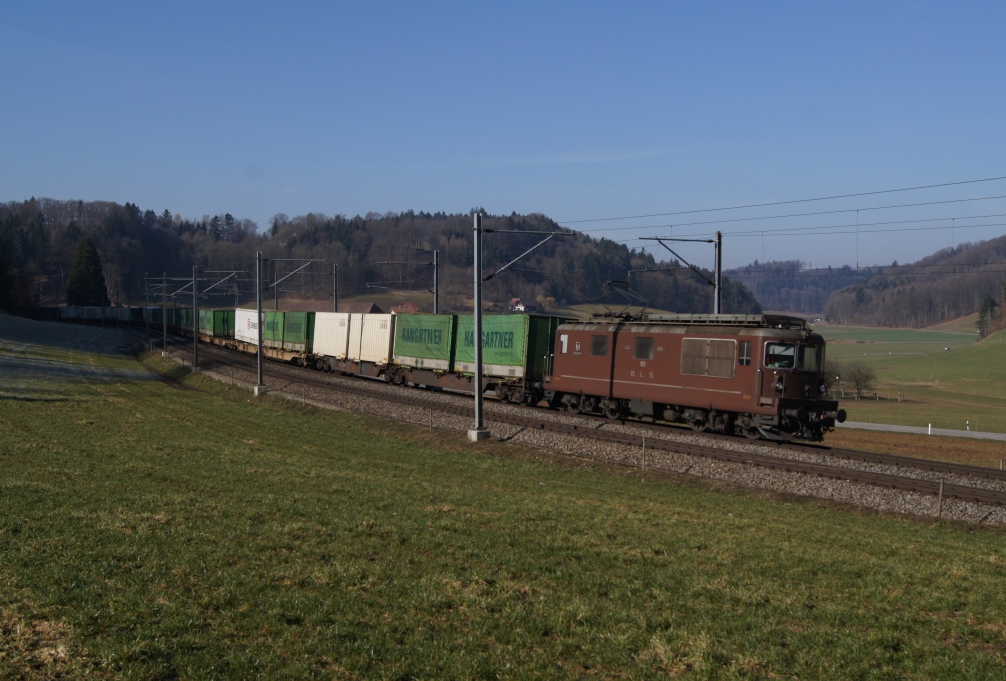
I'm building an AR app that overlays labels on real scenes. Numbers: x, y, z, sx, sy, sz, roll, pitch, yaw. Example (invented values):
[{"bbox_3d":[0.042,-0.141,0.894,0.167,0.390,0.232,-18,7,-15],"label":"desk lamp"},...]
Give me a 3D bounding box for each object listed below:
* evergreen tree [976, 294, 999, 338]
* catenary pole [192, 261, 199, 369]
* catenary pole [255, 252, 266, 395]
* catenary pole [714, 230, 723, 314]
[{"bbox_3d":[201.074,-9.960,460.000,9.300,18.300,9.000,0,2,0],"label":"evergreen tree"},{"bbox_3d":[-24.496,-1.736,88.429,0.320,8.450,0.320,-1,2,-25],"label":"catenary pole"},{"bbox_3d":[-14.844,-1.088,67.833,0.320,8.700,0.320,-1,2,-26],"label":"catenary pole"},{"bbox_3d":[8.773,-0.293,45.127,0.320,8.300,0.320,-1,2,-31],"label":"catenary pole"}]

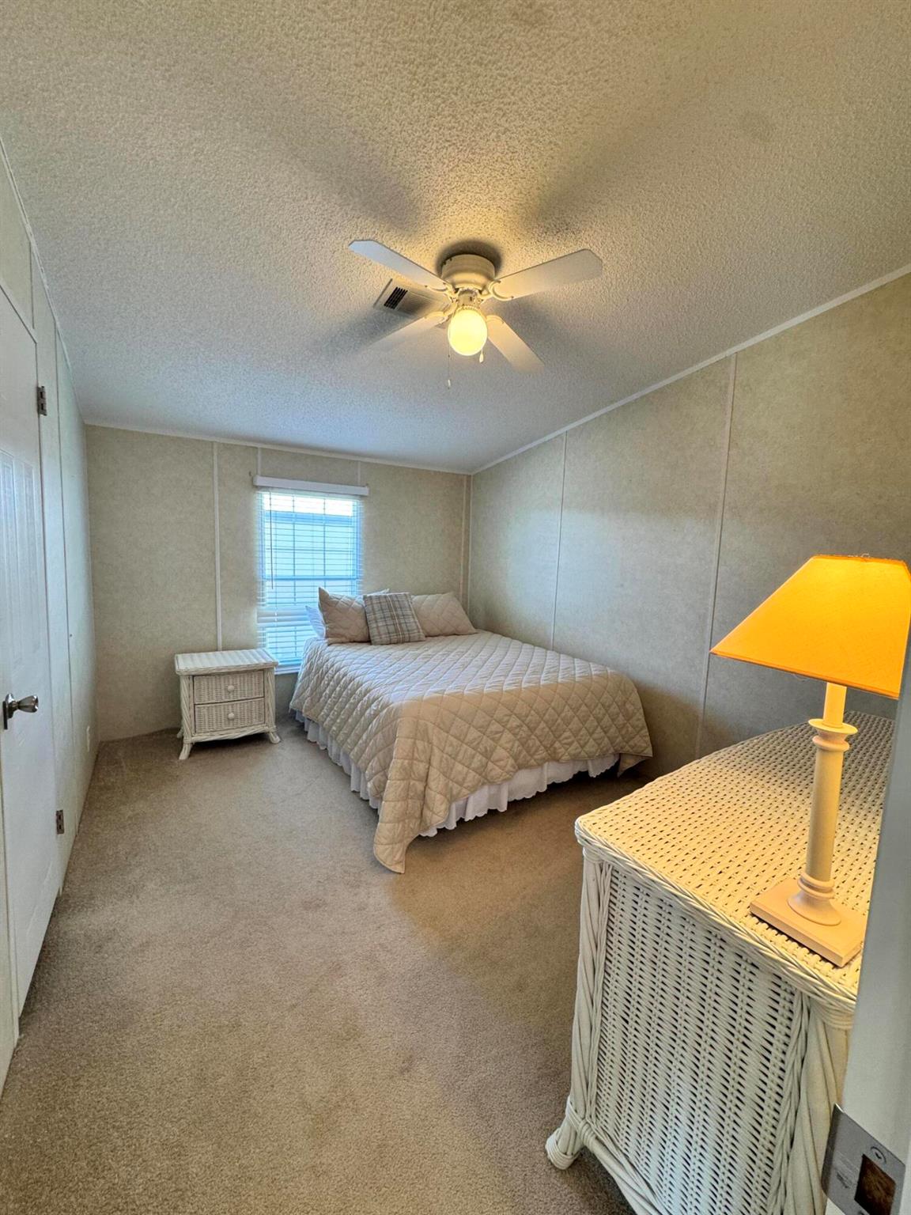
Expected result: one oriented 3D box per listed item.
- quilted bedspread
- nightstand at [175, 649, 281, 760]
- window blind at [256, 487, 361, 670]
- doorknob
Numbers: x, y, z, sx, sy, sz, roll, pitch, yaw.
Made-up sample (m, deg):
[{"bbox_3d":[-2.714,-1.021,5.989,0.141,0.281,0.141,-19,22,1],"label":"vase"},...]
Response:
[{"bbox_3d":[-0.068,0.640,3.373,1.702,0.665,2.136,-1,7,-30],"label":"quilted bedspread"},{"bbox_3d":[-1.597,0.648,3.447,0.615,0.570,0.470,-2,7,-34],"label":"nightstand"},{"bbox_3d":[-1.150,-0.216,3.949,0.818,1.422,0.060,-1,7,-30],"label":"window blind"},{"bbox_3d":[-1.202,0.279,1.363,0.060,0.068,0.065,-1,7,-30],"label":"doorknob"}]

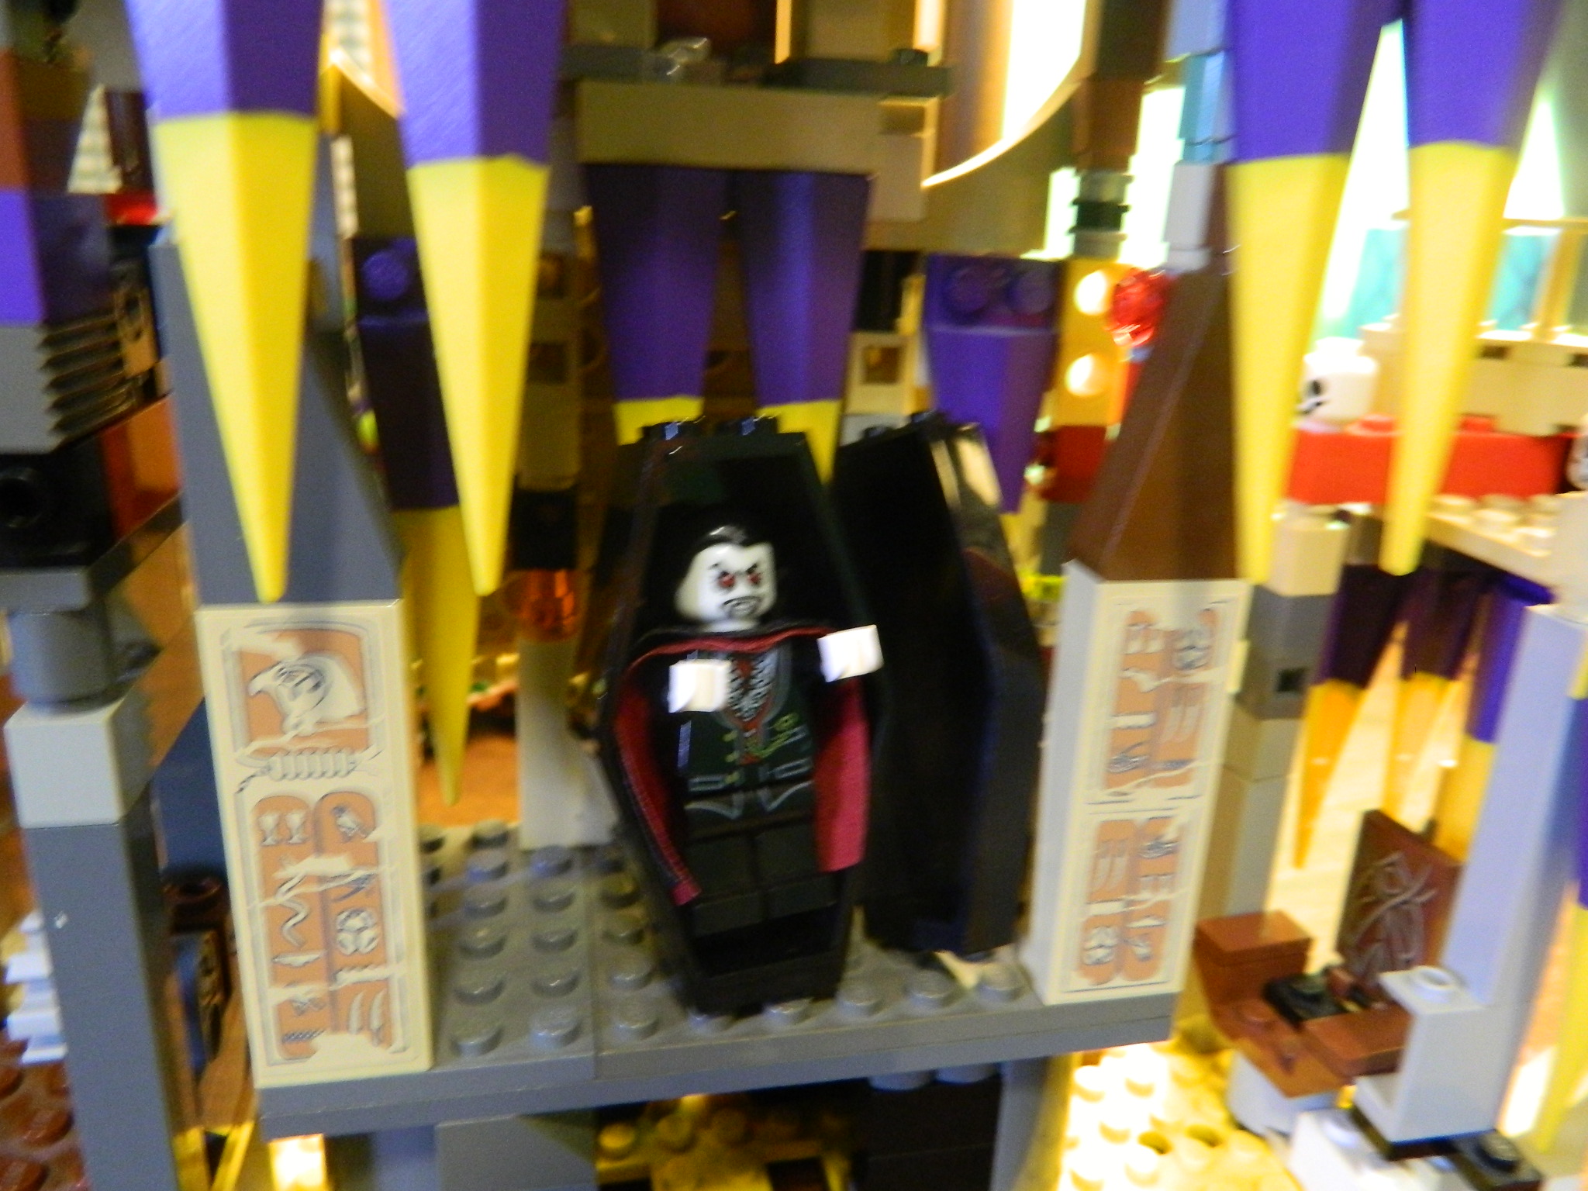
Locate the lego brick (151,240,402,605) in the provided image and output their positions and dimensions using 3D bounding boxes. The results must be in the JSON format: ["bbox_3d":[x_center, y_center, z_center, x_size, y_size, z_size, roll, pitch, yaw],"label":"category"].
[{"bbox_3d":[-0.041,-0.014,0.095,0.016,0.029,0.008,-1,18,-12],"label":"lego brick"}]

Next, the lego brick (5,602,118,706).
[{"bbox_3d":[-0.064,0.005,0.100,0.008,0.010,0.008,-2,18,-12],"label":"lego brick"}]

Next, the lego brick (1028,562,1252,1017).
[{"bbox_3d":[0.035,0.020,0.123,0.016,0.048,0.008,-1,18,-12],"label":"lego brick"}]

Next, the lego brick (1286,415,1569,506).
[{"bbox_3d":[0.079,-0.018,0.155,0.048,0.011,0.008,-1,18,-12],"label":"lego brick"}]

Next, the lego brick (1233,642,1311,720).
[{"bbox_3d":[0.070,0.012,0.168,0.008,0.010,0.008,-2,18,-12],"label":"lego brick"}]

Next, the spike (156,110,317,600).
[{"bbox_3d":[-0.040,-0.016,0.085,0.010,0.035,0.009,-1,18,-12],"label":"spike"}]

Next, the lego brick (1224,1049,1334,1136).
[{"bbox_3d":[0.073,0.075,0.174,0.008,0.009,0.014,-1,18,-12],"label":"lego brick"}]

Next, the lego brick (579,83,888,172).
[{"bbox_3d":[-0.008,-0.050,0.125,0.032,0.009,0.008,-2,18,-12],"label":"lego brick"}]

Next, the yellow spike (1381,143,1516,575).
[{"bbox_3d":[0.061,-0.022,0.110,0.011,0.040,0.010,0,13,-13],"label":"yellow spike"}]

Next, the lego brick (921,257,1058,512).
[{"bbox_3d":[0.022,-0.025,0.137,0.016,0.029,0.013,-1,18,-12],"label":"lego brick"}]

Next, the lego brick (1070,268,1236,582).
[{"bbox_3d":[0.037,-0.016,0.111,0.016,0.029,0.008,-1,18,-12],"label":"lego brick"}]

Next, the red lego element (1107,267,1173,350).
[{"bbox_3d":[0.039,-0.032,0.128,0.008,0.009,0.008,-1,18,-12],"label":"red lego element"}]

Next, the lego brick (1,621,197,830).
[{"bbox_3d":[-0.067,0.011,0.116,0.008,0.010,0.032,-1,18,-12],"label":"lego brick"}]

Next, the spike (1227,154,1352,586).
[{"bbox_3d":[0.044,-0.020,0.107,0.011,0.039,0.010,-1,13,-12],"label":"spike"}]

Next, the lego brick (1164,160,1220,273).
[{"bbox_3d":[0.040,-0.037,0.113,0.008,0.010,0.008,-1,18,-12],"label":"lego brick"}]

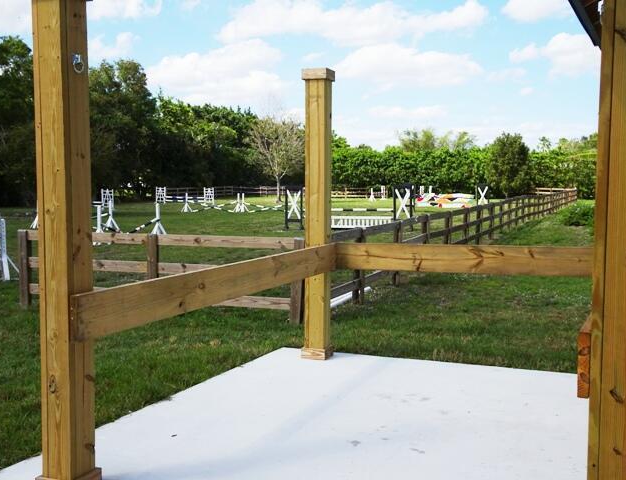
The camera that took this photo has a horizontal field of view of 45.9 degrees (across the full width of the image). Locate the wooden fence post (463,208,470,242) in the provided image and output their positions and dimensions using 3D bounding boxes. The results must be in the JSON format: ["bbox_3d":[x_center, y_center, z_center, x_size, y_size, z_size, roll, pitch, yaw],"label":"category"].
[{"bbox_3d":[3.856,-0.245,18.559,0.140,1.090,0.140,2,5,22],"label":"wooden fence post"}]

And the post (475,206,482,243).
[{"bbox_3d":[4.518,-0.383,20.193,0.140,1.090,0.140,2,5,22],"label":"post"}]

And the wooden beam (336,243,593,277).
[{"bbox_3d":[1.369,0.161,6.454,2.626,0.240,0.040,2,5,23],"label":"wooden beam"}]

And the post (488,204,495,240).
[{"bbox_3d":[5.359,-0.533,22.271,0.140,1.090,0.140,2,5,22],"label":"post"}]

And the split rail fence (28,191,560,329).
[{"bbox_3d":[11.025,-1.913,42.186,4.170,1.090,70.033,2,5,22],"label":"split rail fence"}]

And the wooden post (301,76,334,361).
[{"bbox_3d":[0.048,-0.227,6.864,0.231,2.659,0.231,2,5,23],"label":"wooden post"}]

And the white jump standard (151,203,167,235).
[{"bbox_3d":[-5.245,-0.630,25.200,0.640,1.220,0.600,1,4,6],"label":"white jump standard"}]

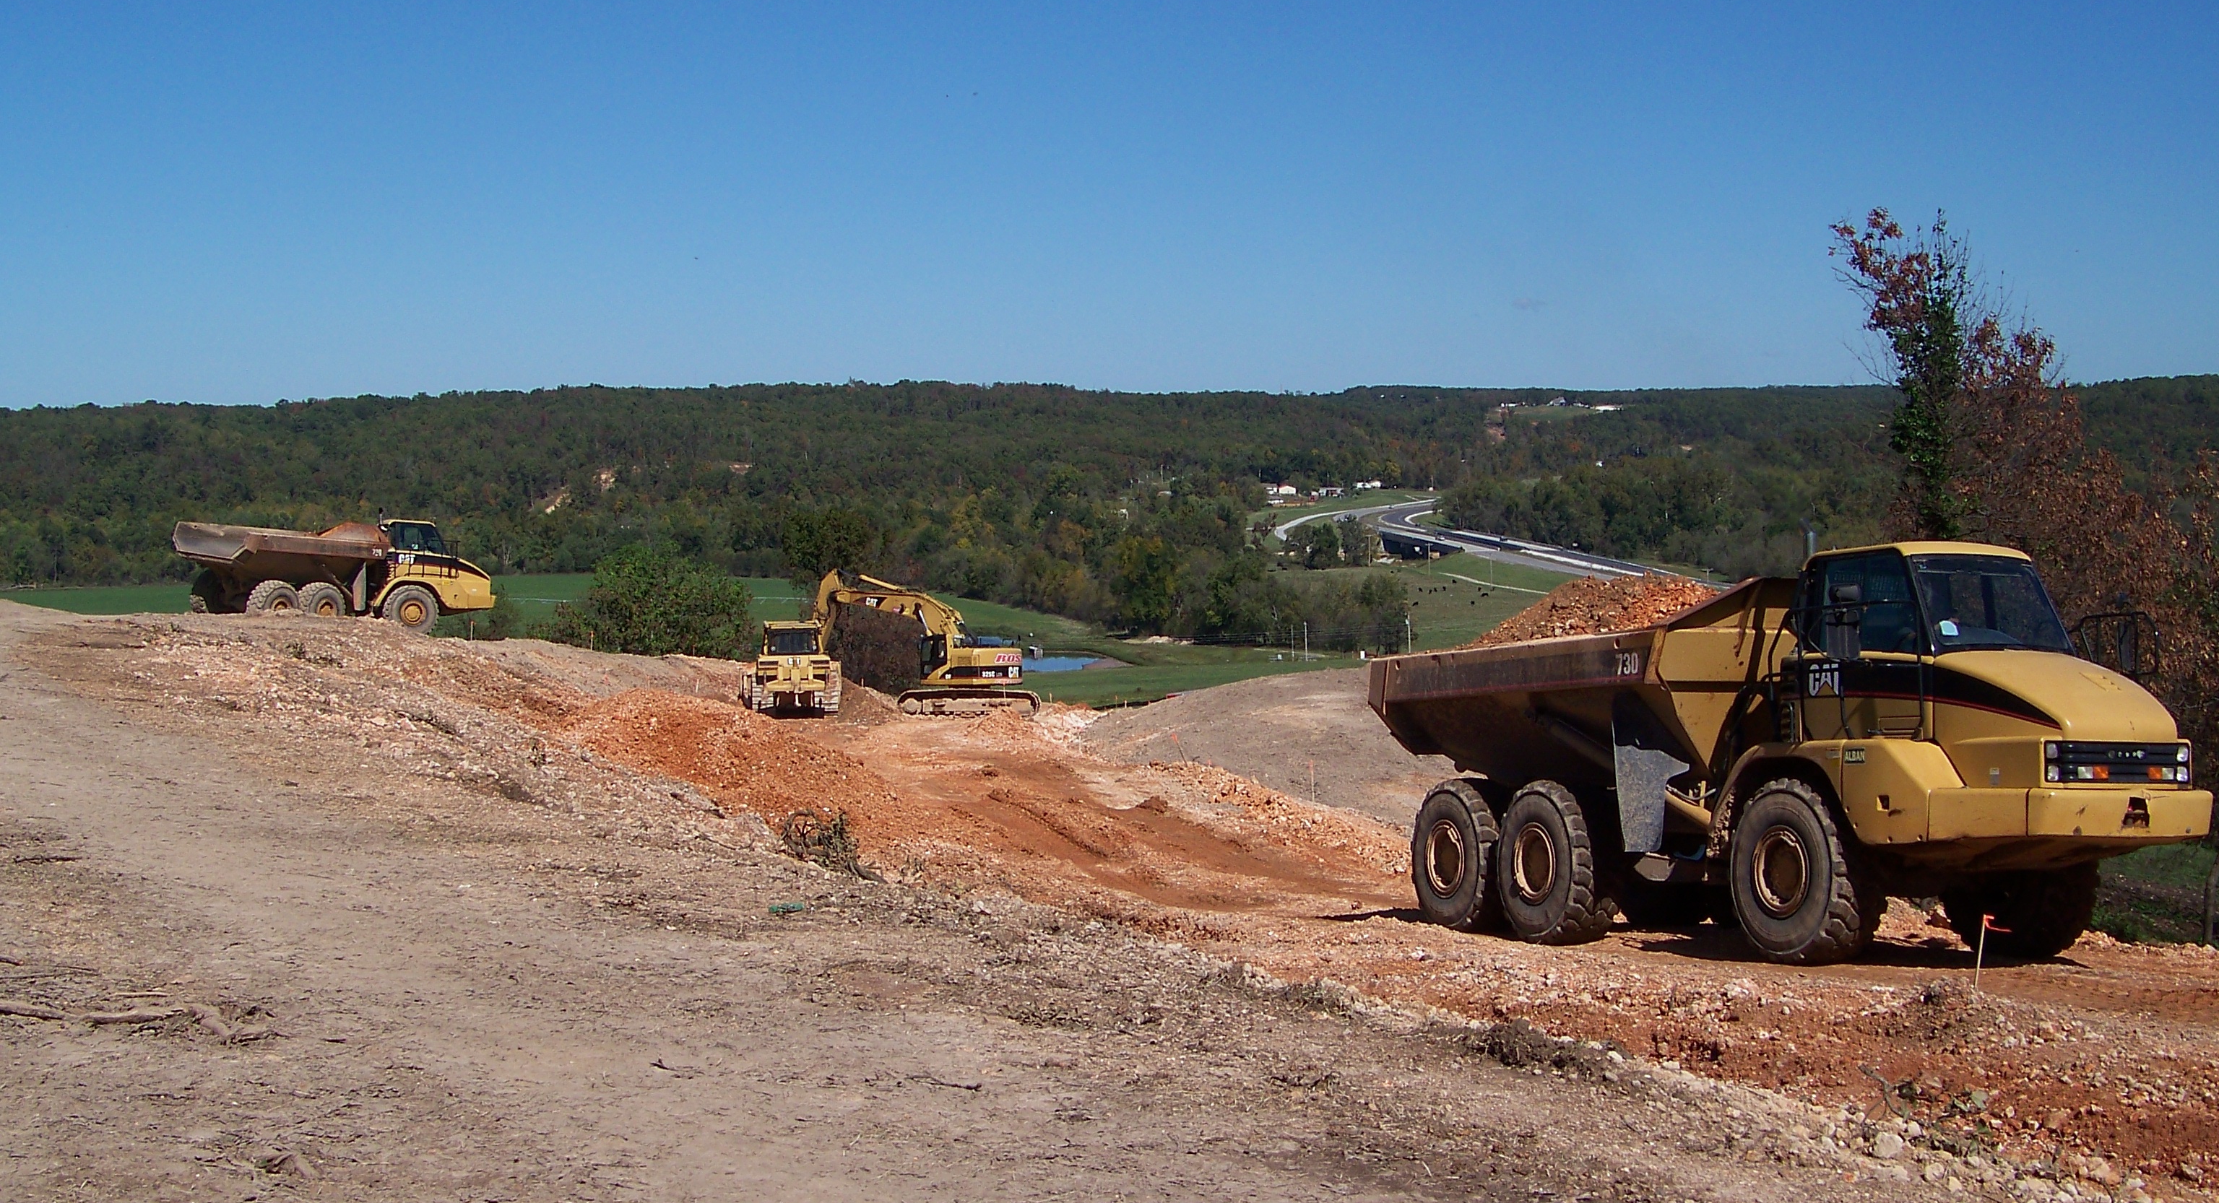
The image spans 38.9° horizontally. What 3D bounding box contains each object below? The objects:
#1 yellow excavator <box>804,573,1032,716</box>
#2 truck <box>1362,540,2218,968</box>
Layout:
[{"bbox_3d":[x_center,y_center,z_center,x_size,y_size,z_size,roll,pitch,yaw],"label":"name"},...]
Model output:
[{"bbox_3d":[-6.800,1.500,113.000,8.800,5.150,3.300,1,3,25],"label":"yellow excavator"},{"bbox_3d":[5.959,1.410,28.627,3.050,3.480,9.950,1,-4,-21],"label":"truck"}]

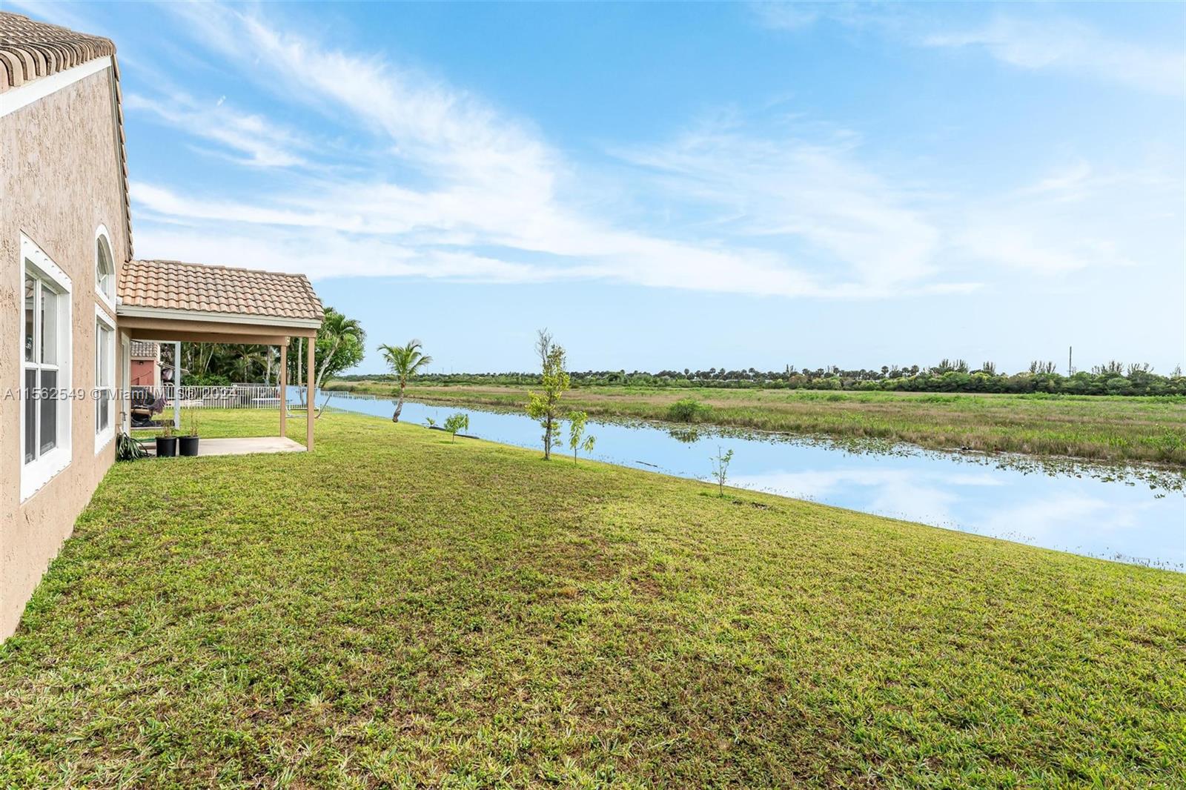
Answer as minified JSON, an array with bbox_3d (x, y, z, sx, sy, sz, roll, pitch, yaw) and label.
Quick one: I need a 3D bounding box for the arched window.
[{"bbox_3d":[-7.302,-1.909,7.877,0.117,1.134,2.978,0,1,-38],"label":"arched window"}]

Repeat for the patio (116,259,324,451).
[{"bbox_3d":[-8.285,-0.856,11.802,3.292,4.044,4.292,0,1,-38],"label":"patio"}]

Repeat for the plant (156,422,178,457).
[{"bbox_3d":[-8.239,0.841,10.197,0.336,0.701,0.336,0,1,-38],"label":"plant"}]

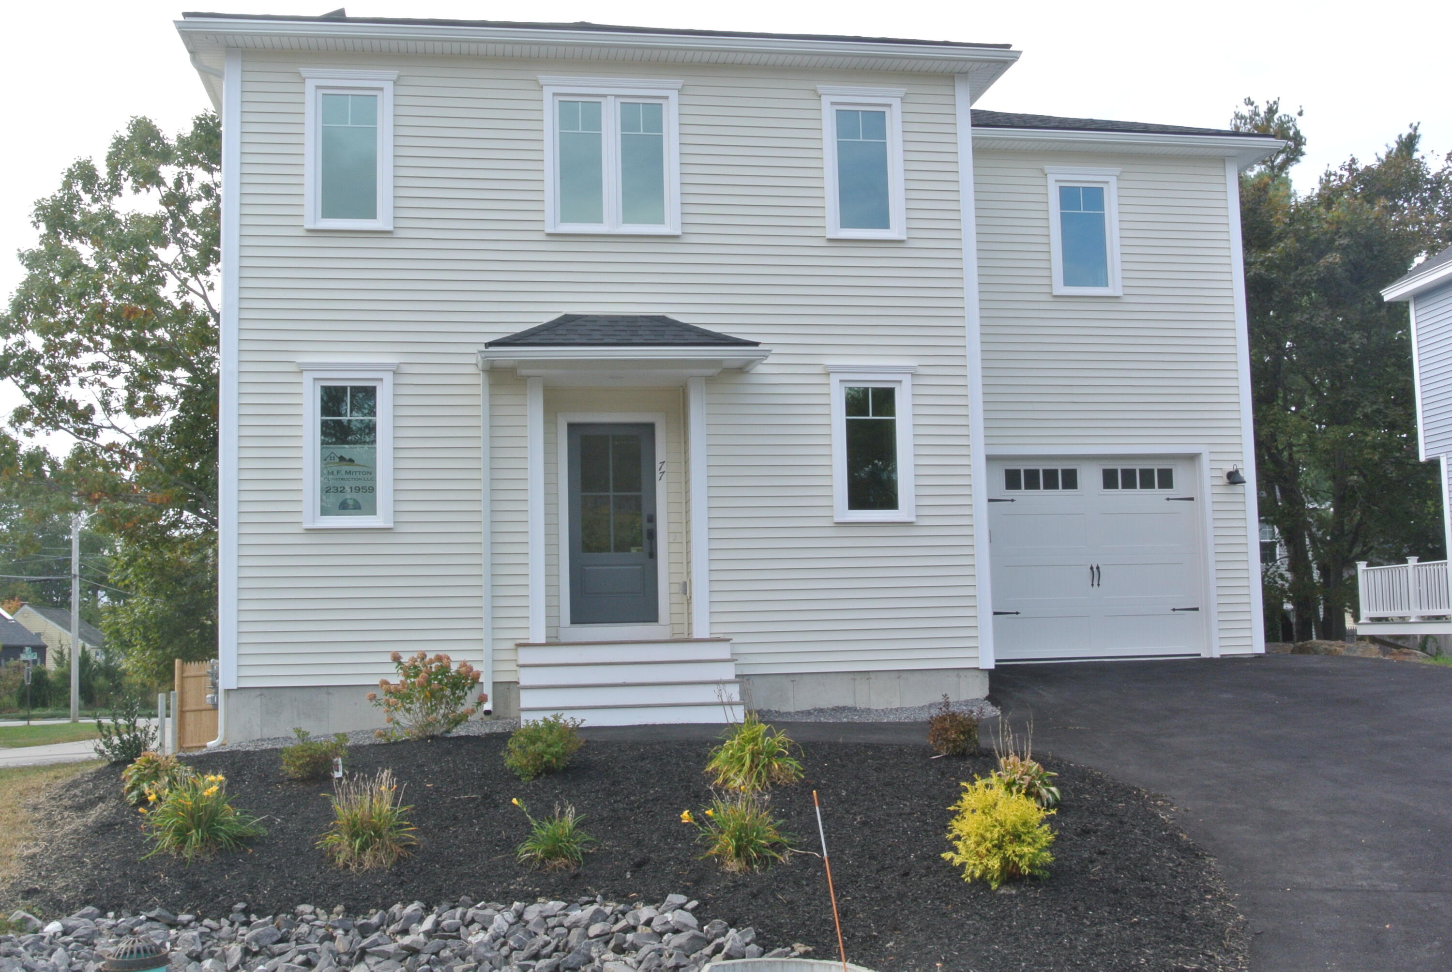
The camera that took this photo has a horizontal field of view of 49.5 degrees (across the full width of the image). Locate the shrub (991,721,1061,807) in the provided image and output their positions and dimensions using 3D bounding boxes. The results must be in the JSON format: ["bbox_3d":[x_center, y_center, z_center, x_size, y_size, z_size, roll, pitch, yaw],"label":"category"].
[{"bbox_3d":[2.156,1.996,11.313,0.495,0.599,0.500,0,-6,-10],"label":"shrub"}]

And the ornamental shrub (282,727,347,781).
[{"bbox_3d":[-3.201,2.080,12.240,0.510,0.387,0.459,0,-6,-10],"label":"ornamental shrub"}]

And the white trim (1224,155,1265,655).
[{"bbox_3d":[6.309,-1.017,19.224,0.169,6.102,0.130,0,-6,-10],"label":"white trim"}]

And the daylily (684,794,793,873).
[{"bbox_3d":[0.081,2.143,9.725,0.659,0.465,0.626,0,-6,-10],"label":"daylily"}]

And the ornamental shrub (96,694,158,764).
[{"bbox_3d":[-4.886,1.982,12.834,0.507,0.545,0.457,0,-6,-10],"label":"ornamental shrub"}]

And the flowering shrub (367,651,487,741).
[{"bbox_3d":[-2.581,1.806,13.597,1.017,0.737,0.916,0,-6,-10],"label":"flowering shrub"}]

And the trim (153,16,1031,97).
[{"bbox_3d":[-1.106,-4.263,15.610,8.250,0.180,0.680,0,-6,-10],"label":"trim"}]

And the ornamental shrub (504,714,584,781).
[{"bbox_3d":[-1.404,2.015,12.141,0.600,0.493,0.570,0,-6,-10],"label":"ornamental shrub"}]

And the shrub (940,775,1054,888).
[{"bbox_3d":[1.639,2.089,9.483,0.676,0.642,0.676,0,-6,-10],"label":"shrub"}]

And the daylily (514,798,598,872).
[{"bbox_3d":[-1.064,2.163,9.785,0.518,0.431,0.492,0,-6,-10],"label":"daylily"}]

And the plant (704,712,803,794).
[{"bbox_3d":[0.205,1.959,11.601,0.721,0.581,0.721,-1,-6,0],"label":"plant"}]

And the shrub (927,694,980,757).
[{"bbox_3d":[1.856,1.957,12.848,0.417,0.492,0.417,0,-6,-10],"label":"shrub"}]

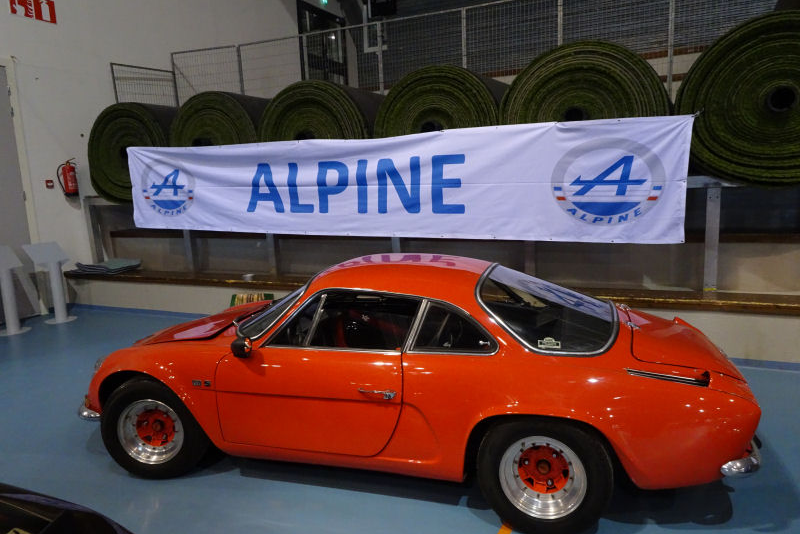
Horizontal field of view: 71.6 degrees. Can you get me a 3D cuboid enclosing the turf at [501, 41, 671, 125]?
[{"bbox_3d":[2.062,-1.520,5.947,1.470,1.350,2.000,2,10,25],"label":"turf"}]

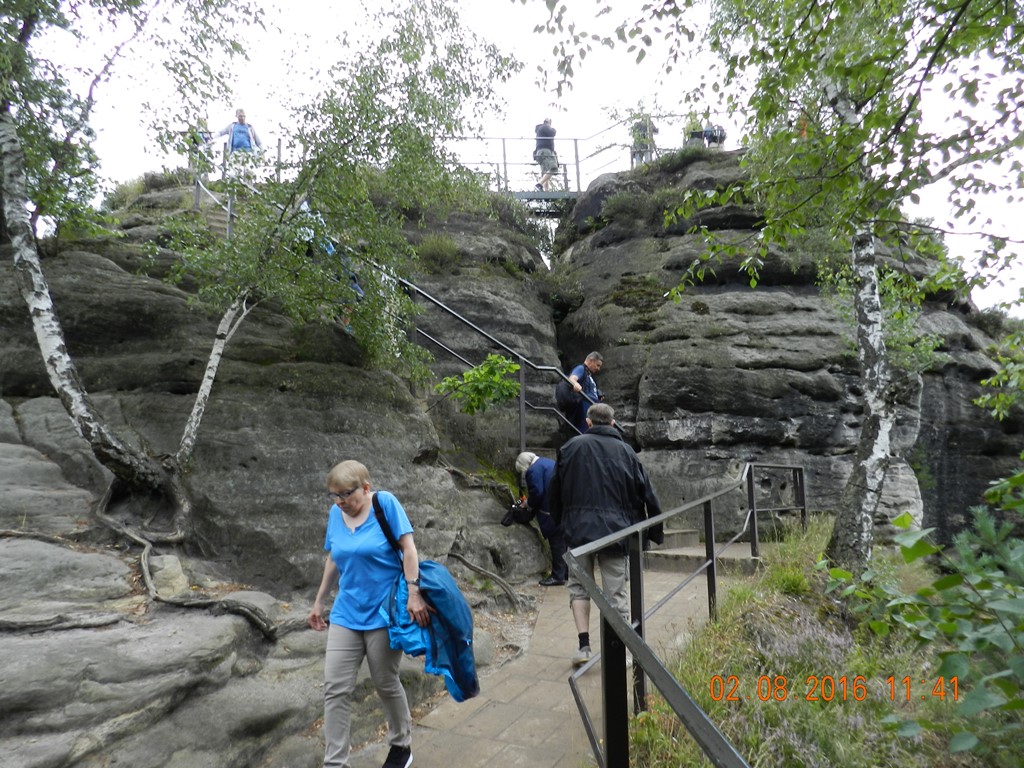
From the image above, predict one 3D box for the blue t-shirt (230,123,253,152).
[{"bbox_3d":[-4.294,-3.897,10.800,0.440,0.540,0.290,2,-7,-21],"label":"blue t-shirt"}]

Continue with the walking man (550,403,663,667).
[{"bbox_3d":[0.650,1.028,4.680,0.700,1.730,0.500,-1,-7,7],"label":"walking man"}]

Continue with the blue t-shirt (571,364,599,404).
[{"bbox_3d":[0.799,0.039,7.600,0.300,0.540,0.440,-5,-8,34],"label":"blue t-shirt"}]

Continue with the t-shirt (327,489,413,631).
[{"bbox_3d":[-0.695,0.838,3.250,0.440,0.630,0.290,-2,-7,13],"label":"t-shirt"}]

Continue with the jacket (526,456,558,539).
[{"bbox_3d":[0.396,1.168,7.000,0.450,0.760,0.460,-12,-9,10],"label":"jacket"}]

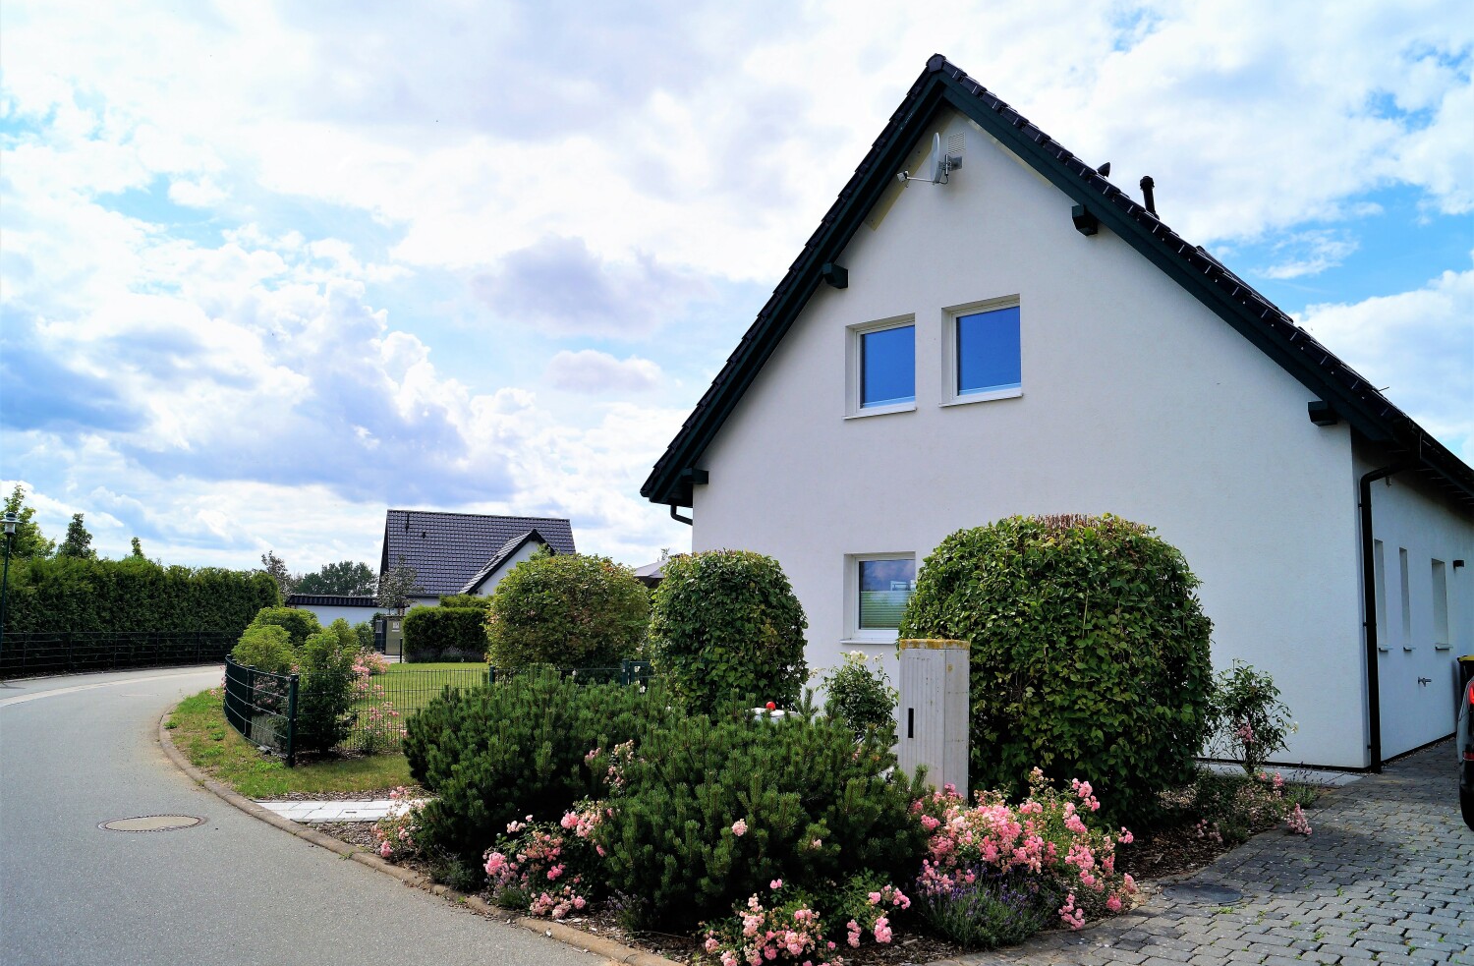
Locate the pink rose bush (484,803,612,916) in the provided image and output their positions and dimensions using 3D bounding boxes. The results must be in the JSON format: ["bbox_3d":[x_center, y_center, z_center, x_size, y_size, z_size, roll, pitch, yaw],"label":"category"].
[{"bbox_3d":[-0.975,1.932,5.724,0.680,0.560,0.620,1,-7,0],"label":"pink rose bush"}]

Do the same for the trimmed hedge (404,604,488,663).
[{"bbox_3d":[-9.720,5.143,37.117,3.000,1.850,1.400,2,-8,-2],"label":"trimmed hedge"}]

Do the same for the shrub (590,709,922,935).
[{"bbox_3d":[0.140,1.747,6.044,1.830,1.020,1.650,1,-7,0],"label":"shrub"}]

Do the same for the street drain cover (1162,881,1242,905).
[{"bbox_3d":[2.583,2.287,6.134,0.450,0.030,0.450,2,-7,0],"label":"street drain cover"}]

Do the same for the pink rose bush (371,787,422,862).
[{"bbox_3d":[-2.294,2.294,7.500,0.380,0.448,0.400,4,-7,-16],"label":"pink rose bush"}]

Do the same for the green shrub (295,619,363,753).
[{"bbox_3d":[-4.409,2.205,11.900,0.720,1.409,0.750,4,-7,-20],"label":"green shrub"}]

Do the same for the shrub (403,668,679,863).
[{"bbox_3d":[-1.313,1.851,7.468,1.920,1.160,1.750,1,-7,0],"label":"shrub"}]

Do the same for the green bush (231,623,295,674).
[{"bbox_3d":[-6.393,2.672,15.162,0.900,1.330,0.900,1,-7,0],"label":"green bush"}]

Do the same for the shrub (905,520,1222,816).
[{"bbox_3d":[2.546,1.364,8.900,2.400,2.202,2.350,0,-7,16],"label":"shrub"}]

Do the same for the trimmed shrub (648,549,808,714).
[{"bbox_3d":[-0.097,1.836,12.400,1.820,2.143,1.800,2,-7,0],"label":"trimmed shrub"}]

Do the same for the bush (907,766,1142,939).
[{"bbox_3d":[1.625,1.970,6.200,1.250,0.658,1.050,0,-7,15],"label":"bush"}]

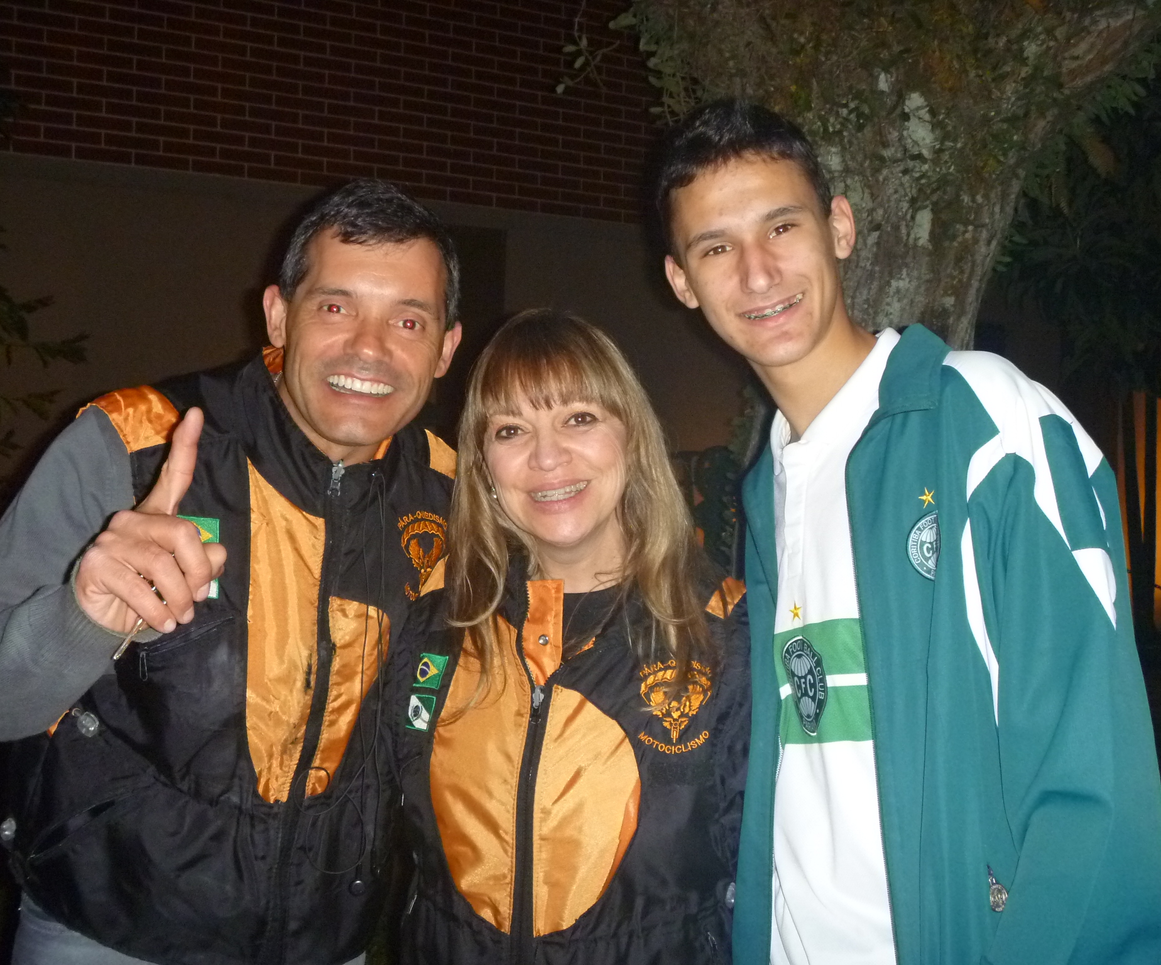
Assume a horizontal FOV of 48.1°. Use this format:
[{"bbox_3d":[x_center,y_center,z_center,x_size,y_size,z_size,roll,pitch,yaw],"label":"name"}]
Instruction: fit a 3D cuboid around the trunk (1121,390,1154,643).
[{"bbox_3d":[3.685,0.226,8.600,0.200,1.680,0.190,2,1,23],"label":"trunk"}]

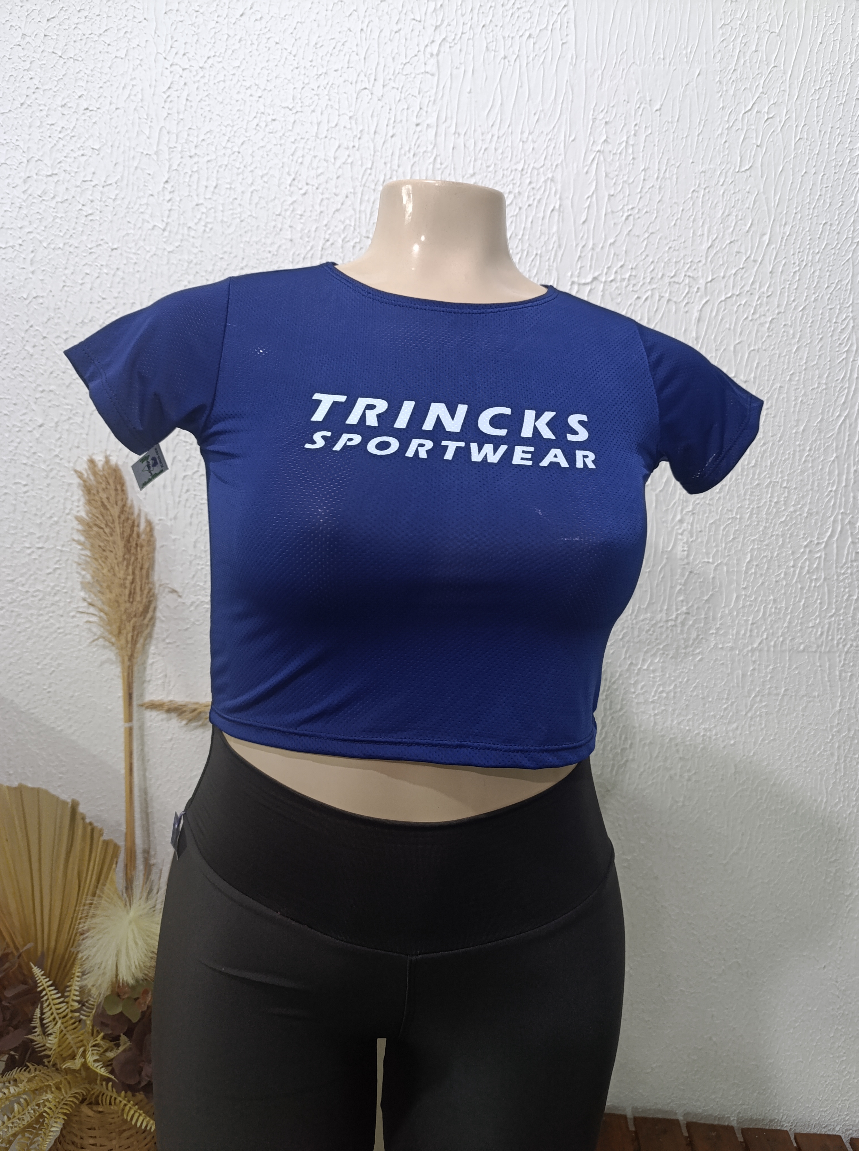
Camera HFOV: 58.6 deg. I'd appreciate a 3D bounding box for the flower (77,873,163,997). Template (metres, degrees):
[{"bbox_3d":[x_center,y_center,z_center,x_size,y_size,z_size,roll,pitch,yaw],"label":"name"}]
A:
[{"bbox_3d":[-0.458,0.536,1.140,0.135,0.180,0.130,2,7,0],"label":"flower"}]

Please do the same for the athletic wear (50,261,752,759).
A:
[{"bbox_3d":[0.007,-0.051,0.665,0.600,0.420,0.270,0,7,-10],"label":"athletic wear"}]

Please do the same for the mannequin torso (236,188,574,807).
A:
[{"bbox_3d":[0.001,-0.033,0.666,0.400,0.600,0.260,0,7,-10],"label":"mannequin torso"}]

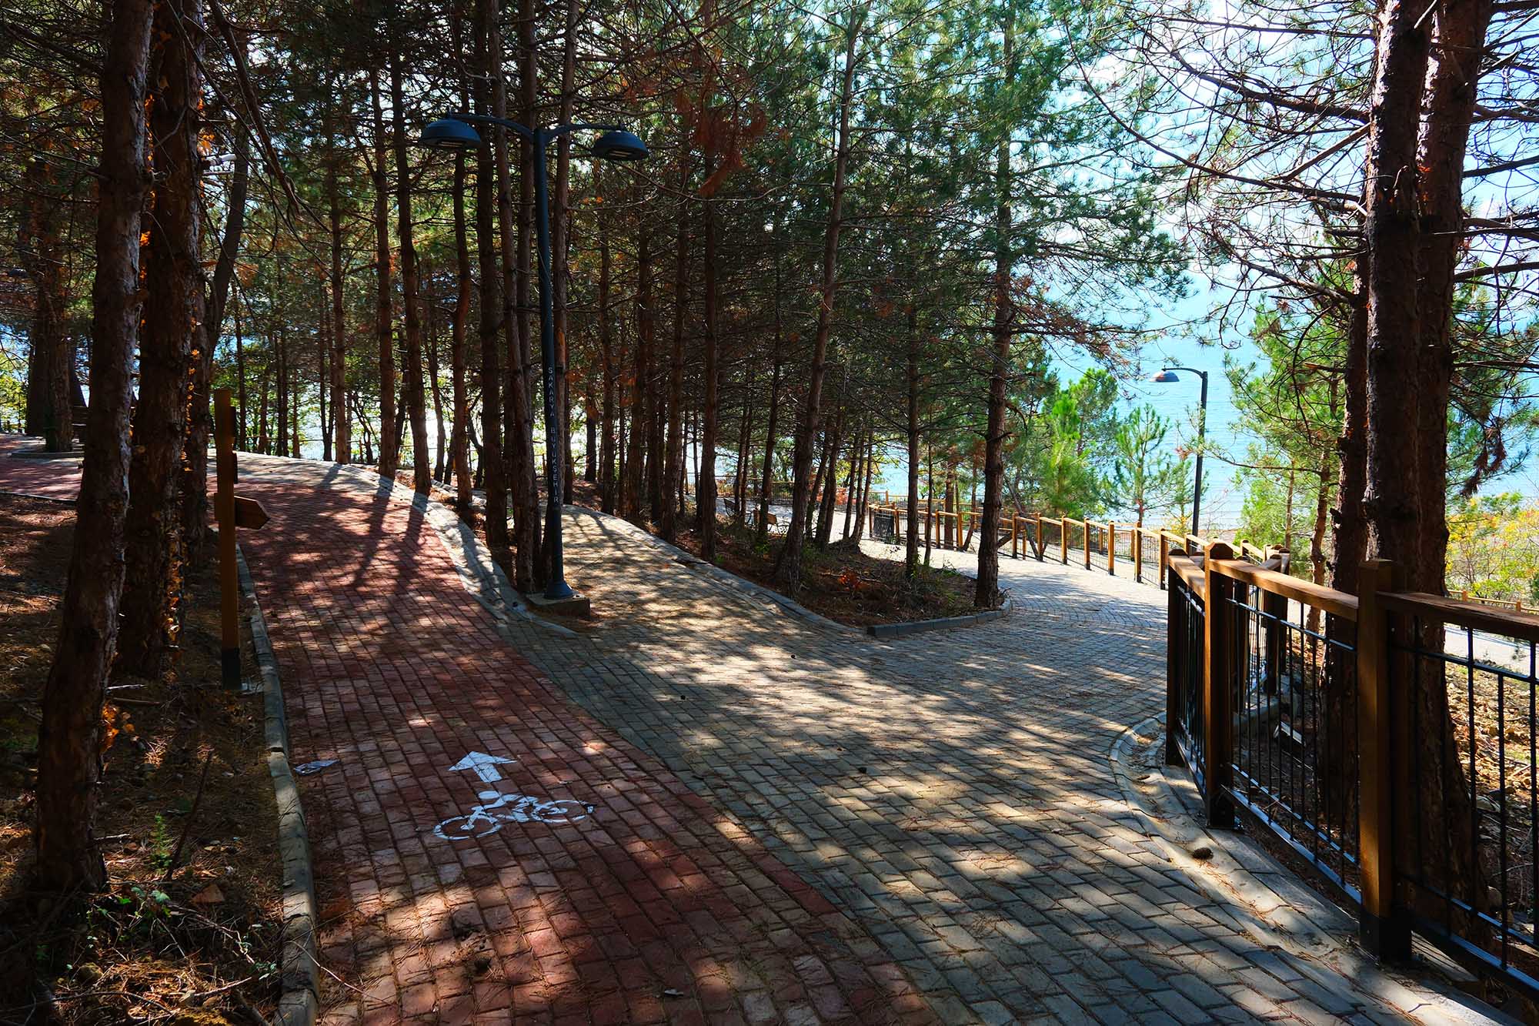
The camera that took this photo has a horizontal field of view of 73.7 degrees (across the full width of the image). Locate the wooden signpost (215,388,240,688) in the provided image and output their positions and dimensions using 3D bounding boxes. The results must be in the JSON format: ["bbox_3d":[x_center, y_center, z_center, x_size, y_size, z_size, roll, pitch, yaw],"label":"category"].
[{"bbox_3d":[-3.240,0.165,6.130,0.110,1.810,0.110,-2,8,-28],"label":"wooden signpost"}]

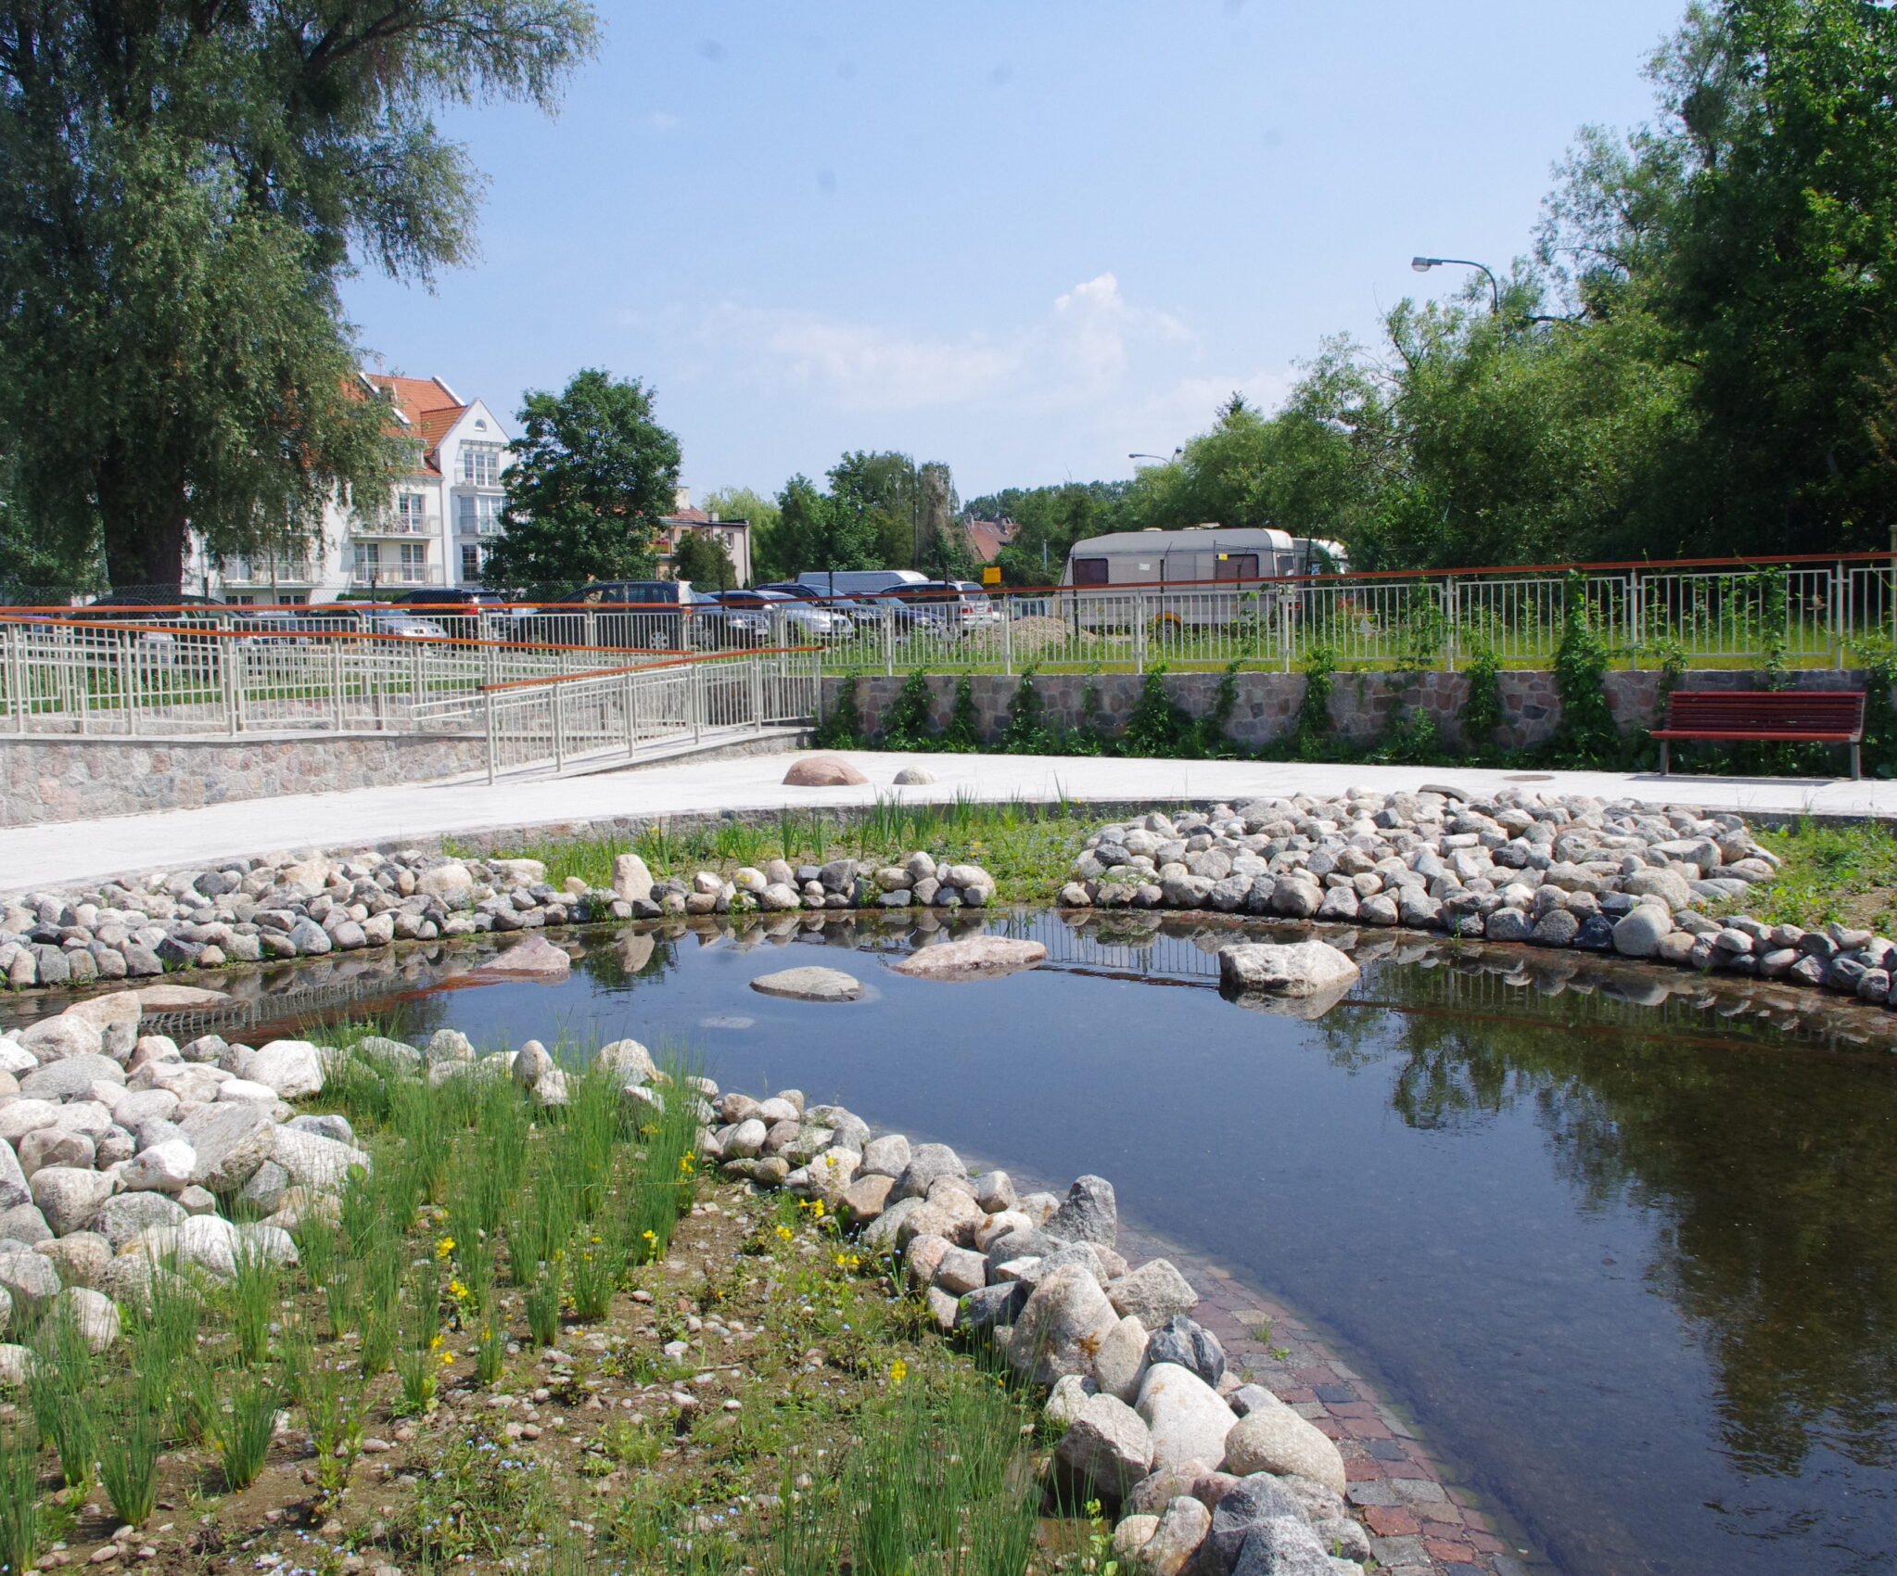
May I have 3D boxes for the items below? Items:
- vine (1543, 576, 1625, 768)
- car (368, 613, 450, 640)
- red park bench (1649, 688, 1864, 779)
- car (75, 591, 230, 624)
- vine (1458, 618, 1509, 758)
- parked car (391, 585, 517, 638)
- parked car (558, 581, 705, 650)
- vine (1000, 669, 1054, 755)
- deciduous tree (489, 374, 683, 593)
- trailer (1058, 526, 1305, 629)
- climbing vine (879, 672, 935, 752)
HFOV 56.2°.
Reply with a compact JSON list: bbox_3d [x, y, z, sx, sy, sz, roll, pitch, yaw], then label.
[{"bbox_3d":[6.693,-1.250,18.771,0.671,2.010,0.450,2,6,38],"label":"vine"},{"bbox_3d":[-13.932,-3.660,41.420,4.400,1.400,1.750,0,5,15],"label":"car"},{"bbox_3d":[7.706,-0.487,16.958,1.820,0.810,0.620,2,6,39],"label":"red park bench"},{"bbox_3d":[-16.536,-3.339,37.529,4.350,1.460,1.750,0,5,13],"label":"car"},{"bbox_3d":[5.851,-1.107,19.446,0.443,1.438,0.350,2,6,38],"label":"vine"},{"bbox_3d":[-12.971,-3.958,43.404,4.300,1.650,1.770,0,5,13],"label":"parked car"},{"bbox_3d":[-7.659,-3.789,40.016,4.250,1.620,1.770,0,4,11],"label":"parked car"},{"bbox_3d":[1.042,-1.010,23.230,0.554,1.139,0.400,2,6,38],"label":"vine"},{"bbox_3d":[-11.624,-8.778,56.475,5.700,8.500,5.500,-2,4,-11],"label":"deciduous tree"},{"bbox_3d":[5.512,-4.802,42.967,5.500,2.600,2.200,1,5,24],"label":"trailer"},{"bbox_3d":[-0.588,-1.065,24.505,0.666,1.099,0.400,2,6,38],"label":"climbing vine"}]

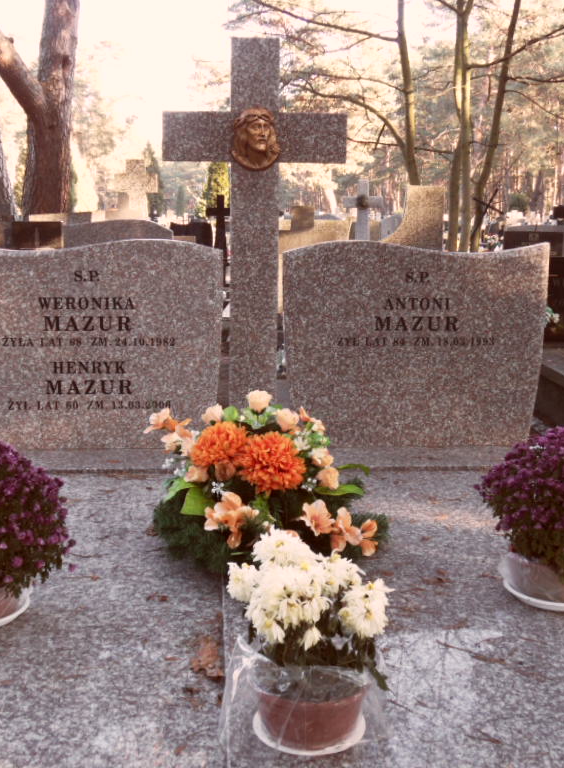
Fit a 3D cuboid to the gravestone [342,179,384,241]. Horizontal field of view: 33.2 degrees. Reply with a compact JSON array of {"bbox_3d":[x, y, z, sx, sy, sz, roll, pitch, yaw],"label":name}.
[{"bbox_3d":[0.942,-1.843,11.106,0.470,1.100,0.150,0,11,-4],"label":"gravestone"}]

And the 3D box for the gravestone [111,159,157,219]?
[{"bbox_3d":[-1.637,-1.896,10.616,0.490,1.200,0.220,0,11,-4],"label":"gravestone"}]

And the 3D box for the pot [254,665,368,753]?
[{"bbox_3d":[0.049,0.519,1.551,0.185,0.086,0.185,1,11,0],"label":"pot"}]

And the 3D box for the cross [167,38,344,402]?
[{"bbox_3d":[-0.083,-0.411,2.898,0.545,1.220,0.110,0,11,-4],"label":"cross"}]

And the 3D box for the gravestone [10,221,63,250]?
[{"bbox_3d":[-2.990,-1.665,11.613,0.620,0.650,0.100,0,11,-4],"label":"gravestone"}]

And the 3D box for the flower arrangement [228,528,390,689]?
[{"bbox_3d":[0.046,0.358,1.467,0.245,0.250,0.230,0,11,-4],"label":"flower arrangement"}]

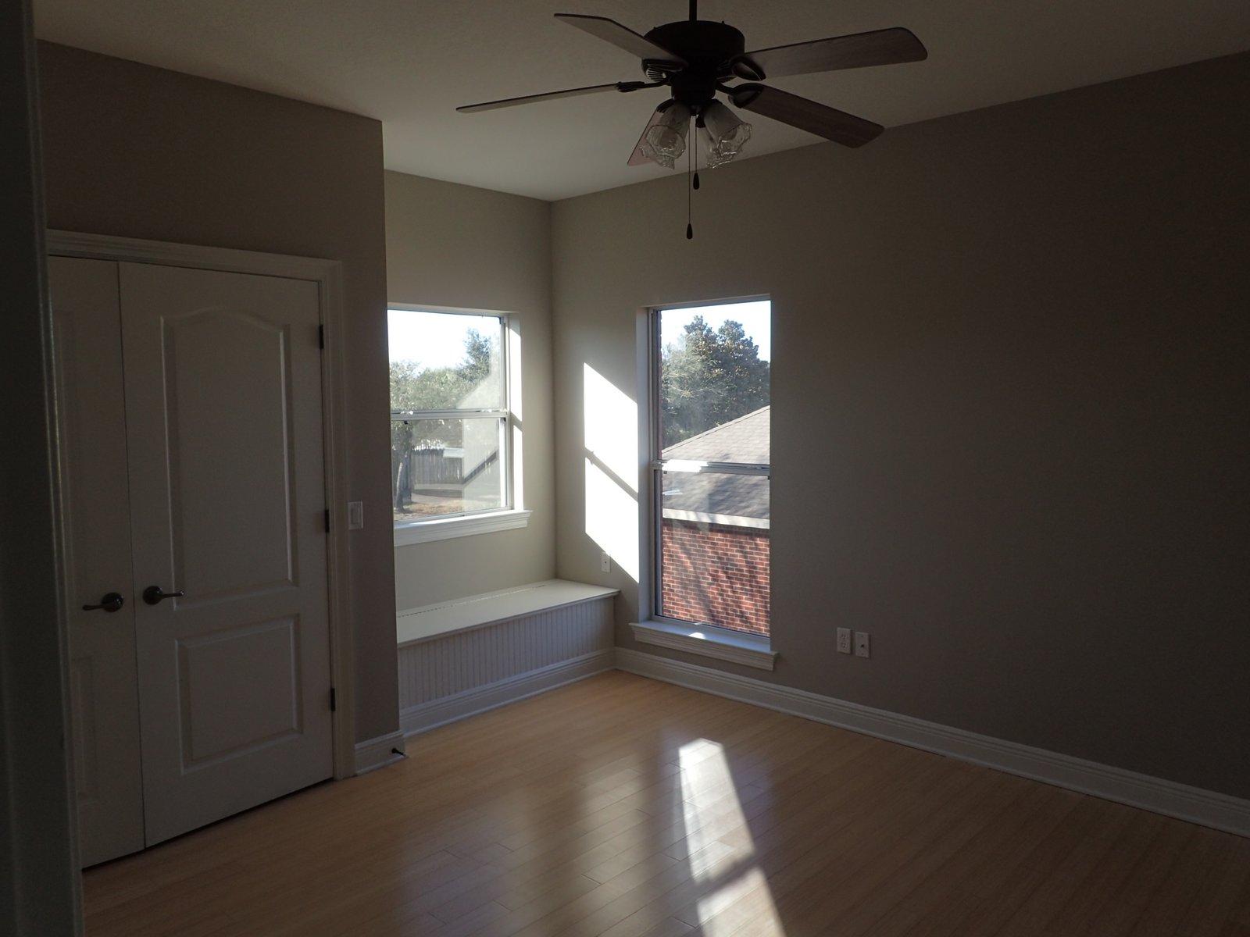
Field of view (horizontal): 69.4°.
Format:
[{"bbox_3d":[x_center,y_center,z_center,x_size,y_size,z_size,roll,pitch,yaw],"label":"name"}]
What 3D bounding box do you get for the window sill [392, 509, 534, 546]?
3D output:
[{"bbox_3d":[-0.904,0.322,4.942,0.151,0.099,0.989,4,6,41],"label":"window sill"}]

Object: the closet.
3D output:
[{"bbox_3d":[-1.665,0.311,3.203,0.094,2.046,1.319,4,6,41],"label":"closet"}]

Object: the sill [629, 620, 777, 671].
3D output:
[{"bbox_3d":[0.418,0.941,4.809,0.936,0.100,0.137,4,6,41],"label":"sill"}]

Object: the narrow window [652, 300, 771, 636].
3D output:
[{"bbox_3d":[0.475,0.010,4.811,0.854,1.755,0.085,4,6,41],"label":"narrow window"}]

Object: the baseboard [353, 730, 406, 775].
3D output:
[{"bbox_3d":[-1.053,1.217,3.904,0.025,0.124,0.242,4,6,41],"label":"baseboard"}]

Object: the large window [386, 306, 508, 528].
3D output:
[{"bbox_3d":[-0.997,-0.301,4.969,0.085,1.141,0.926,4,6,41],"label":"large window"}]

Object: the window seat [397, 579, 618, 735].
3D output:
[{"bbox_3d":[-0.740,0.973,4.788,0.504,0.471,1.546,4,6,41],"label":"window seat"}]

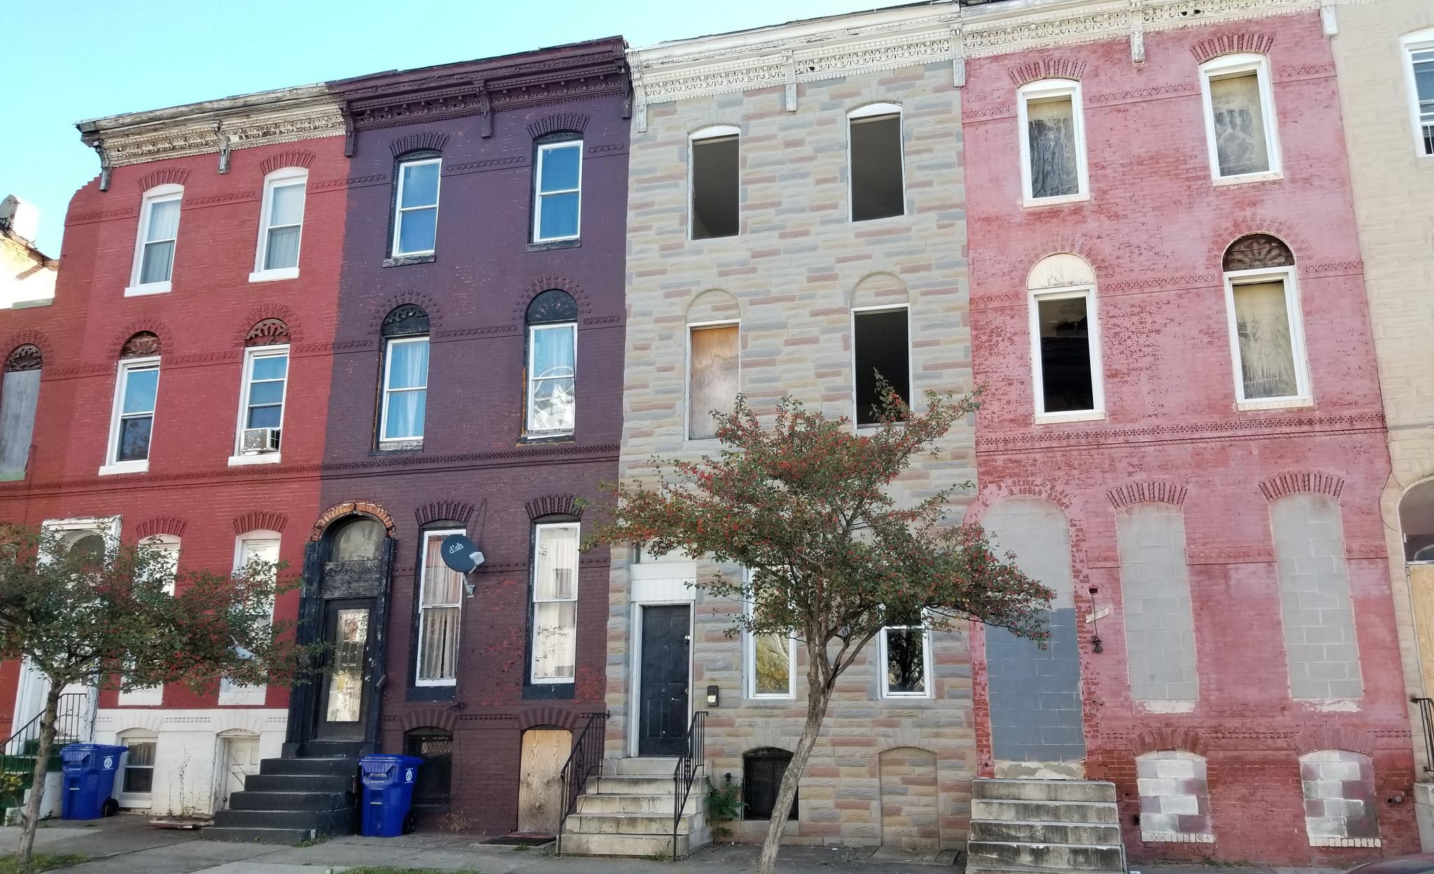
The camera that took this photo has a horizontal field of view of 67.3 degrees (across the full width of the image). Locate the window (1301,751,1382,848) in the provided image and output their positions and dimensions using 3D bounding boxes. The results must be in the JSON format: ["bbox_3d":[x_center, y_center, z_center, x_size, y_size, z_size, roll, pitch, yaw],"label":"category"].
[{"bbox_3d":[7.120,4.131,12.330,0.768,1.061,0.162,-4,-14,14],"label":"window"}]

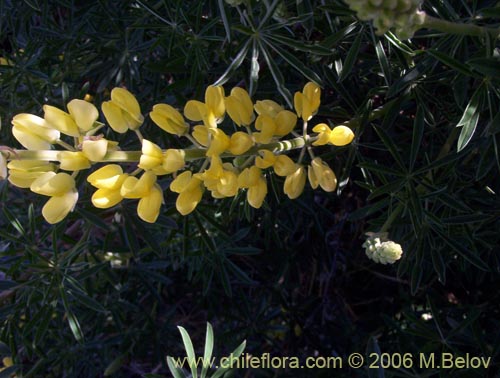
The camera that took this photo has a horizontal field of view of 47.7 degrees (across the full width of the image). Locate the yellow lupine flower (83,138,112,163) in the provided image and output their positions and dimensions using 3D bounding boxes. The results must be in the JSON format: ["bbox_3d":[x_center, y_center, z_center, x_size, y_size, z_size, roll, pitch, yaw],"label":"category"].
[{"bbox_3d":[-0.057,-0.014,0.210,0.010,0.009,0.011,0,-6,-6],"label":"yellow lupine flower"}]

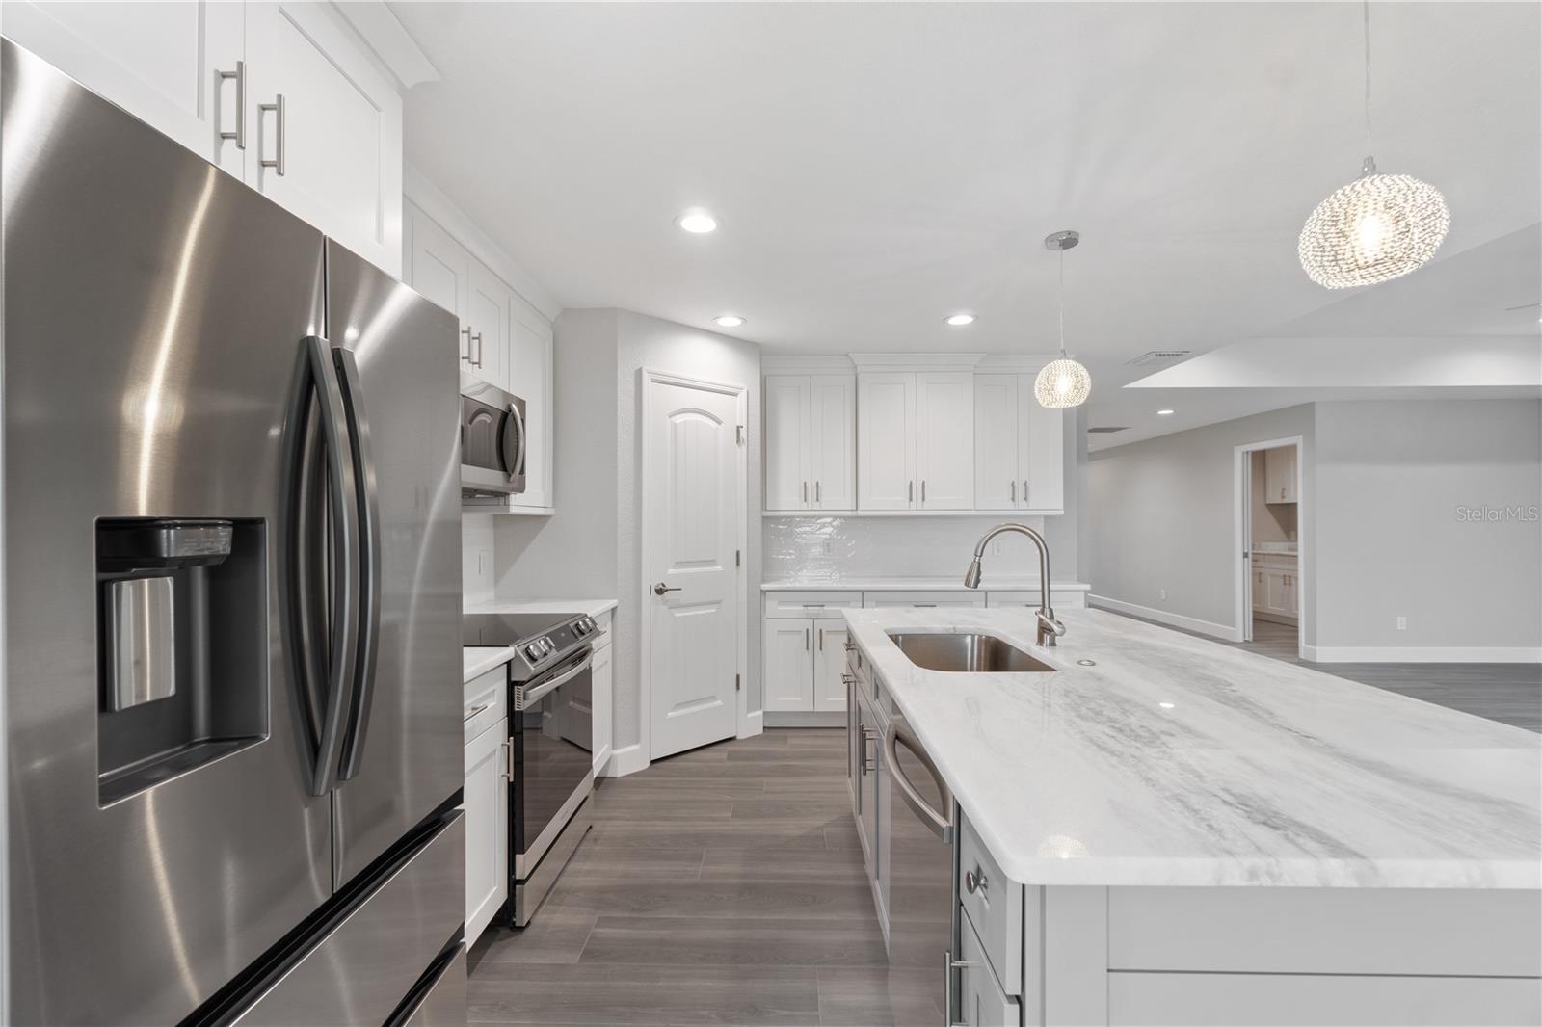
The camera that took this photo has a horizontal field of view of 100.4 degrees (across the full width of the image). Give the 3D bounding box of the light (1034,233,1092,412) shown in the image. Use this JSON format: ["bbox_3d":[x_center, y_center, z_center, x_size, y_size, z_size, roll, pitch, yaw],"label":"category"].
[{"bbox_3d":[1.156,-0.750,2.529,0.205,0.665,0.205,0,-1,1],"label":"light"}]

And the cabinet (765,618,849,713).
[{"bbox_3d":[0.283,0.946,4.282,0.620,0.610,0.600,0,-1,1],"label":"cabinet"}]

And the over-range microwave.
[{"bbox_3d":[-1.244,-0.293,2.478,0.375,0.425,0.750,0,-1,1],"label":"over-range microwave"}]

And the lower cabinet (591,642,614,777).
[{"bbox_3d":[-1.106,0.948,3.047,0.608,0.610,0.450,0,-1,1],"label":"lower cabinet"}]

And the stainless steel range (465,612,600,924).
[{"bbox_3d":[-1.091,0.892,2.457,0.665,0.925,0.750,0,-1,1],"label":"stainless steel range"}]

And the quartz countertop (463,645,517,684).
[{"bbox_3d":[-1.126,0.446,1.774,0.637,0.032,0.610,0,-1,1],"label":"quartz countertop"}]

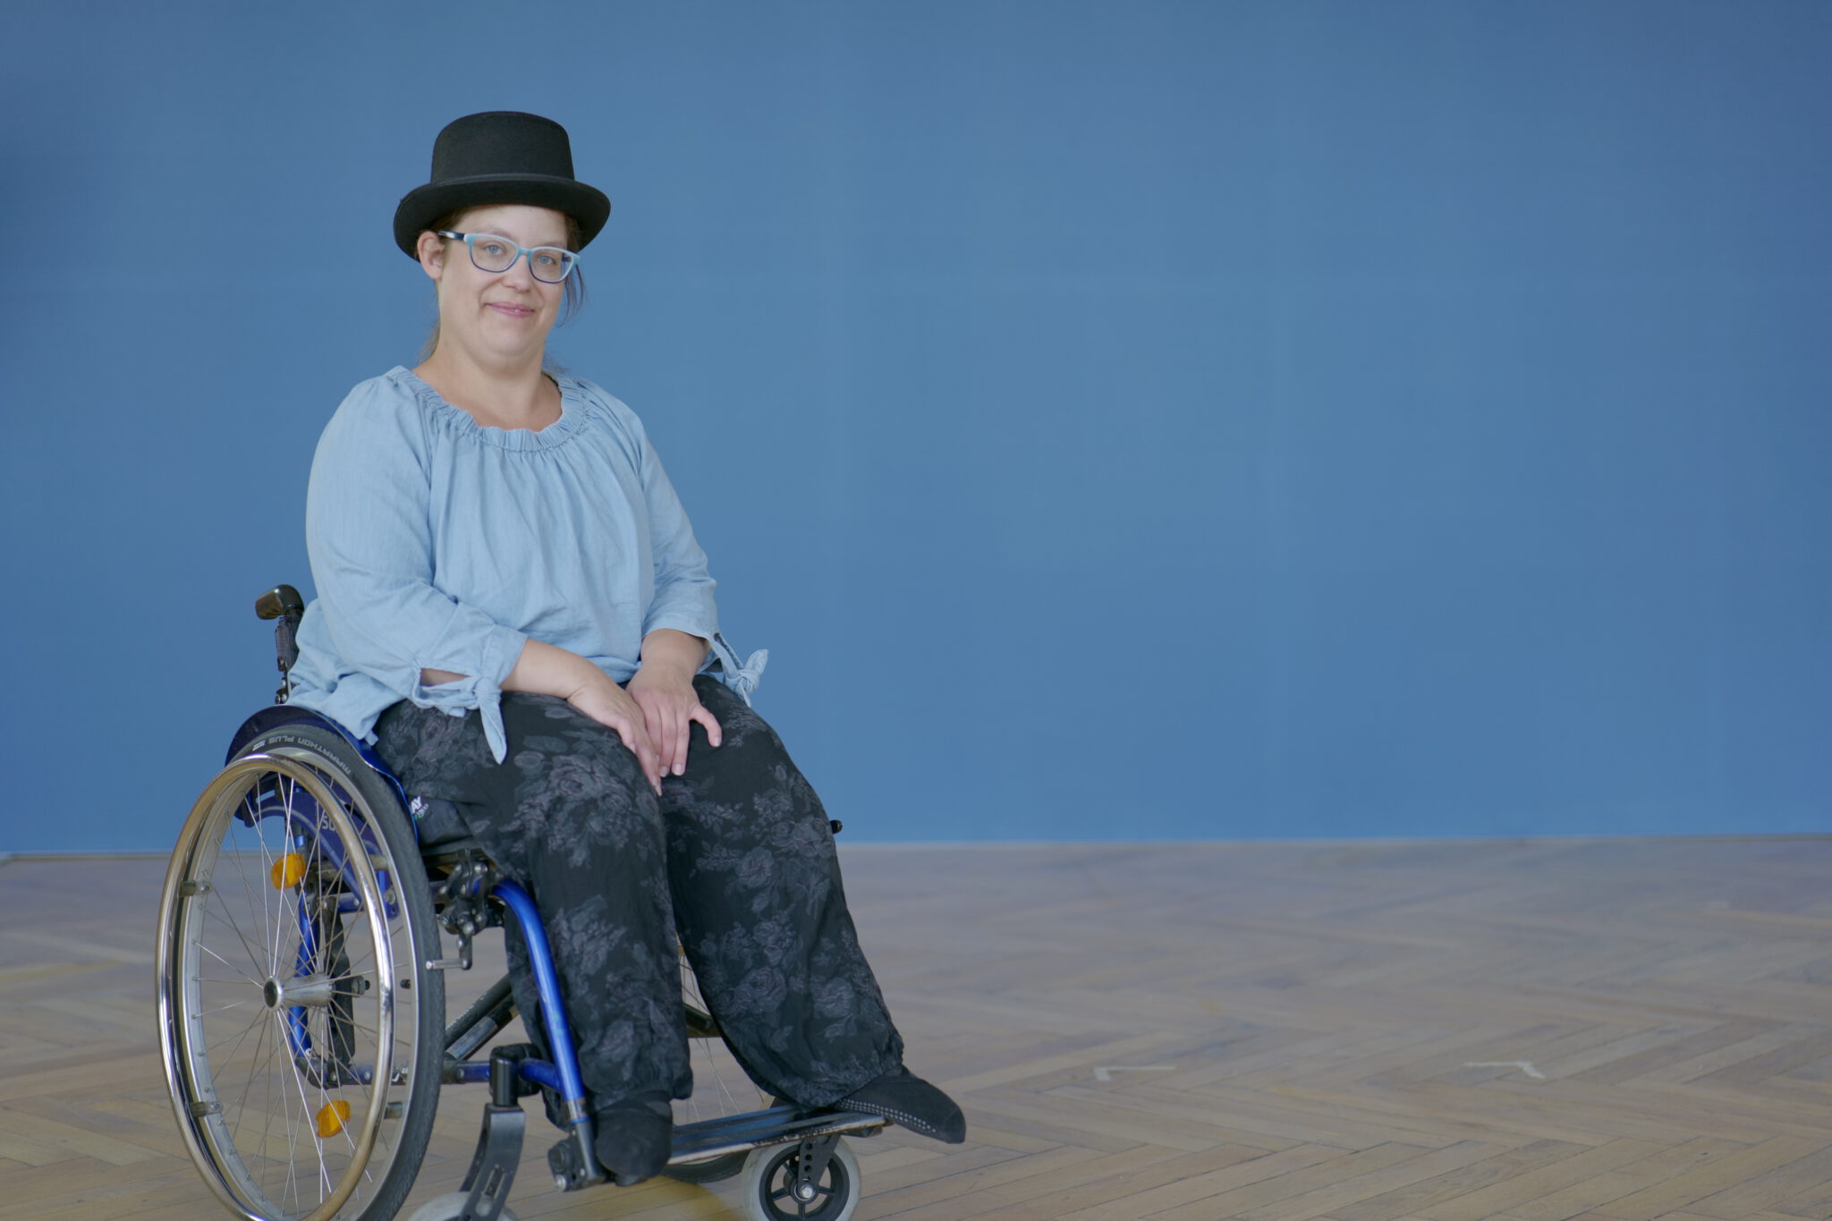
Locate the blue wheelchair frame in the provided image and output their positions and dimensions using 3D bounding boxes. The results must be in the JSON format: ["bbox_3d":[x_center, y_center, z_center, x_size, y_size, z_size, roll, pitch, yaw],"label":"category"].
[{"bbox_3d":[-0.418,0.380,3.010,0.600,0.710,0.790,1,-1,-43],"label":"blue wheelchair frame"}]

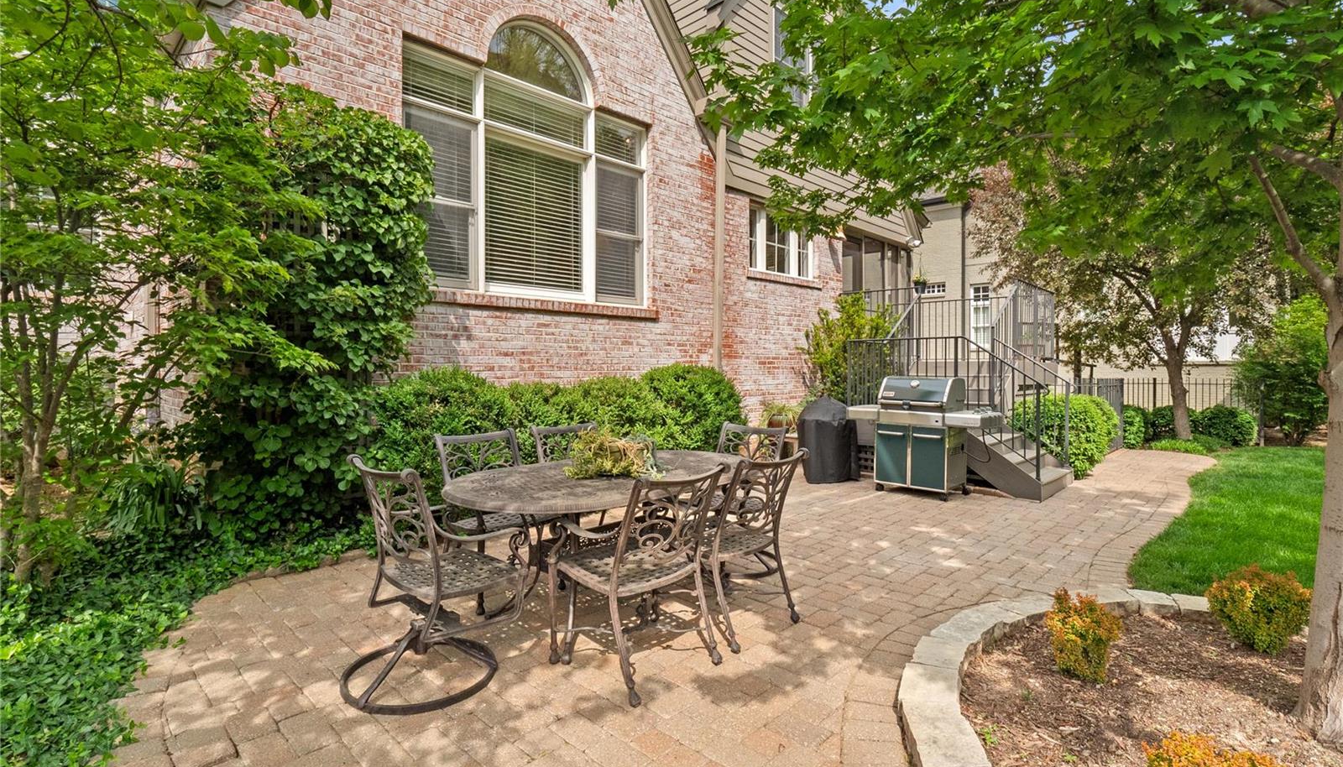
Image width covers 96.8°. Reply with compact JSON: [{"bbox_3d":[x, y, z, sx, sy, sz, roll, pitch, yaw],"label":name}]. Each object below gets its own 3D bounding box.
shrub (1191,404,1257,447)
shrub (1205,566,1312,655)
[{"bbox_3d":[10.294,0.777,11.114,0.950,0.733,0.950,1,1,43],"label":"shrub"},{"bbox_3d":[2.923,1.122,2.968,0.420,0.409,0.420,1,1,45],"label":"shrub"}]

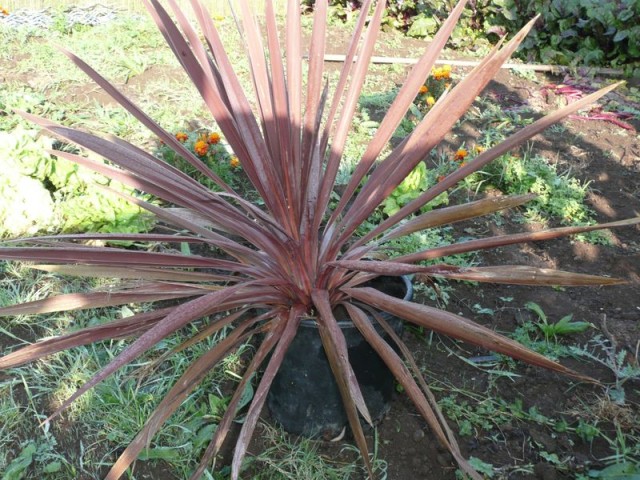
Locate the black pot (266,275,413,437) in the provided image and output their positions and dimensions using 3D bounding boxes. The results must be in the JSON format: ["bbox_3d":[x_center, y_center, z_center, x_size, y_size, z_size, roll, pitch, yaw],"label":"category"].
[{"bbox_3d":[0.019,0.223,1.568,0.345,0.281,0.345,0,21,0],"label":"black pot"}]

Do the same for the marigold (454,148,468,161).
[{"bbox_3d":[0.555,-0.335,2.900,0.054,0.044,0.054,0,21,0],"label":"marigold"}]

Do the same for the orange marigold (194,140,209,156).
[{"bbox_3d":[-0.476,-0.367,2.970,0.055,0.053,0.055,0,21,0],"label":"orange marigold"}]

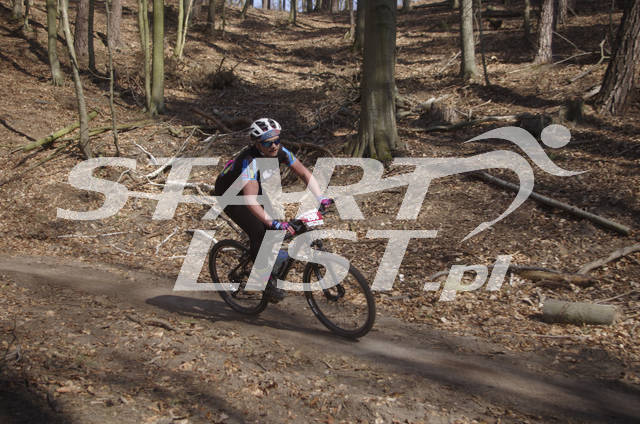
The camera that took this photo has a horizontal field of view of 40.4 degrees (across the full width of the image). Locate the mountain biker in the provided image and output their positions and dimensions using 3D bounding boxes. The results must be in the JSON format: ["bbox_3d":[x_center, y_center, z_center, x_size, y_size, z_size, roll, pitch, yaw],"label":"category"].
[{"bbox_3d":[-0.439,0.009,7.005,1.020,1.470,0.680,6,16,40],"label":"mountain biker"}]

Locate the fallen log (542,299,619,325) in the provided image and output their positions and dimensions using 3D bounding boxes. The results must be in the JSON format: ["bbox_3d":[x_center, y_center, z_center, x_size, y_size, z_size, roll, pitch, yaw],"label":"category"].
[{"bbox_3d":[2.376,0.919,7.950,0.630,0.205,0.205,3,5,22],"label":"fallen log"}]

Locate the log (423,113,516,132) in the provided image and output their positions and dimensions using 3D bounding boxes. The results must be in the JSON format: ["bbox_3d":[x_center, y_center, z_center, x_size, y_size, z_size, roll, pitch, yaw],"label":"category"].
[{"bbox_3d":[2.765,-1.623,15.900,1.667,0.170,0.200,-5,5,7],"label":"log"}]

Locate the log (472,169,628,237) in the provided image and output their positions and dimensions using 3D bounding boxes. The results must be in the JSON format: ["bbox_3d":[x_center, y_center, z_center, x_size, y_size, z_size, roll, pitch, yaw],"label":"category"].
[{"bbox_3d":[2.695,-0.161,10.650,0.100,0.100,3.194,-2,14,-21],"label":"log"}]

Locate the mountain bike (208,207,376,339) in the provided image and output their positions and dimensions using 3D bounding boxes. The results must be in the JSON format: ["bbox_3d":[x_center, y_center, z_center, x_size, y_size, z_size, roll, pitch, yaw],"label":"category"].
[{"bbox_3d":[-0.305,0.479,7.149,1.850,1.050,0.720,6,25,40],"label":"mountain bike"}]

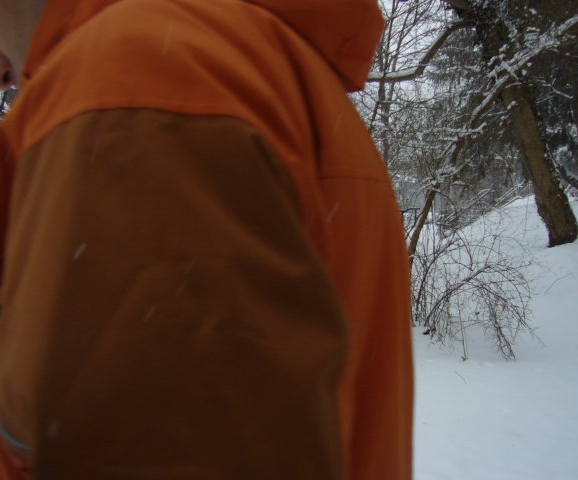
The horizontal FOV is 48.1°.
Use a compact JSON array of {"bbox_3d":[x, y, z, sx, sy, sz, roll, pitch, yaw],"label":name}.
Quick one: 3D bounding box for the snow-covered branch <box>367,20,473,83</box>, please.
[{"bbox_3d":[1.847,-2.709,9.300,1.610,0.860,0.450,0,0,0],"label":"snow-covered branch"}]

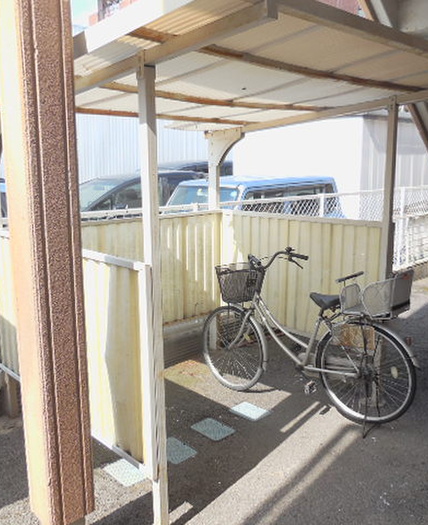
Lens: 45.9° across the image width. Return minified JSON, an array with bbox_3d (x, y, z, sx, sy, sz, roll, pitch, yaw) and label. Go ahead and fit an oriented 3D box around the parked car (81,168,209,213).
[{"bbox_3d":[-1.584,-0.875,9.353,1.700,1.540,4.400,10,15,43],"label":"parked car"}]

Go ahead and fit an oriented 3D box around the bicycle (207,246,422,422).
[{"bbox_3d":[0.553,0.494,3.539,1.810,1.100,0.560,9,15,41],"label":"bicycle"}]

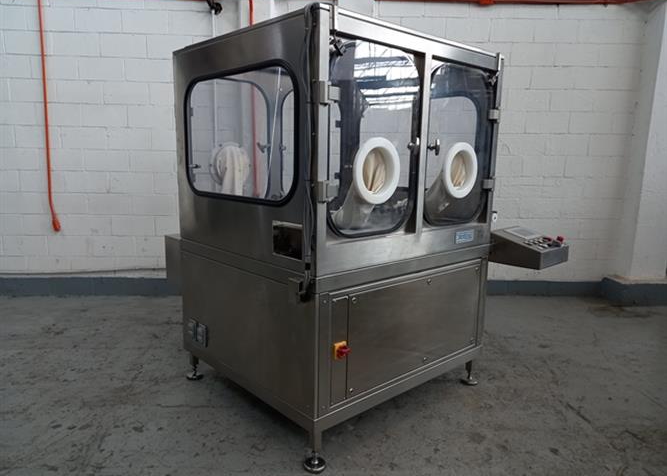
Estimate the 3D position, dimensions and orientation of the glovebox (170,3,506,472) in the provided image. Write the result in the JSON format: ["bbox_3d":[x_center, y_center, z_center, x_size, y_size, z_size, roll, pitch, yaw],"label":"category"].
[{"bbox_3d":[0.005,-0.065,2.903,1.353,1.976,1.282,-8,13,-41],"label":"glovebox"}]

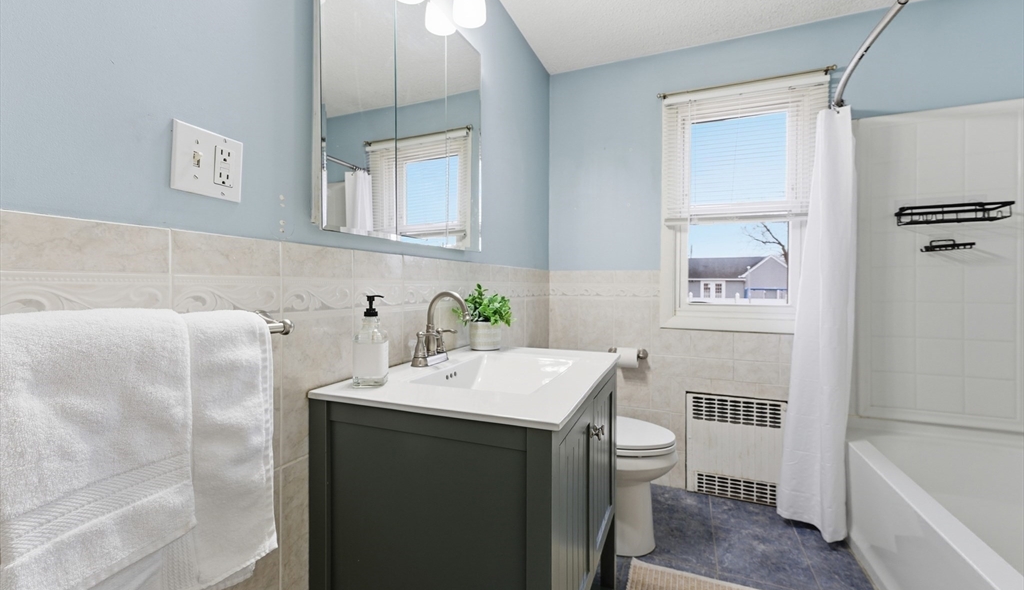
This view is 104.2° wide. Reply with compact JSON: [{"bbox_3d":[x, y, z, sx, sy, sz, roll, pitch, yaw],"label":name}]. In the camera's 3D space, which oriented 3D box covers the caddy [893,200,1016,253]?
[{"bbox_3d":[1.880,-0.288,1.712,0.300,0.205,0.140,1,1,24],"label":"caddy"}]

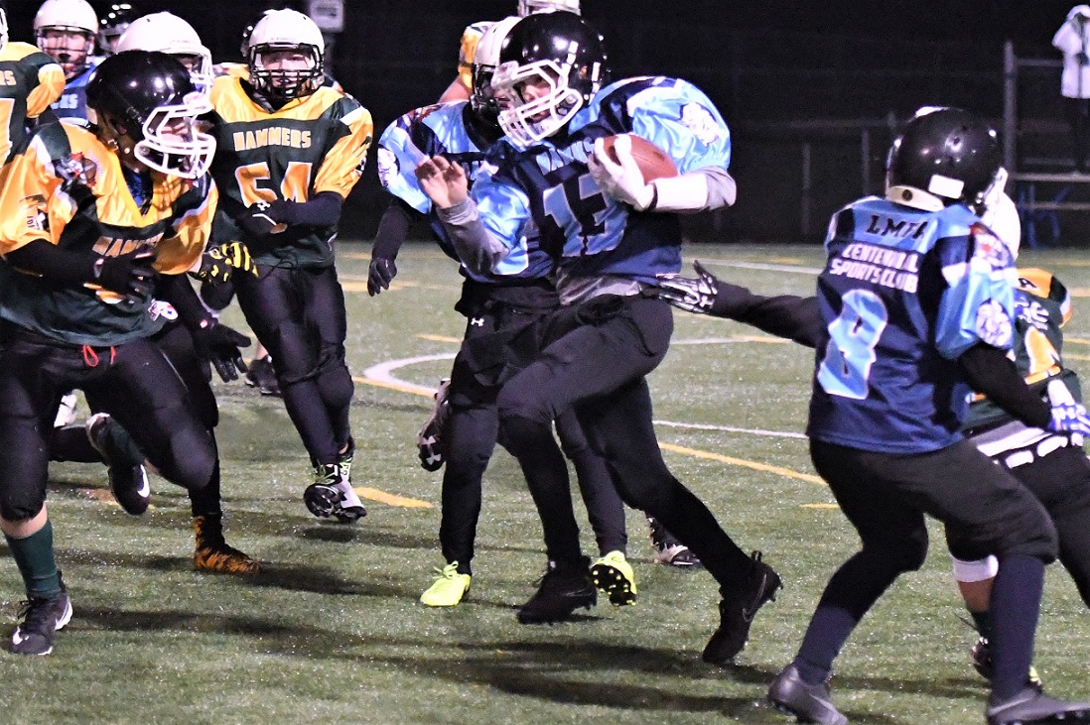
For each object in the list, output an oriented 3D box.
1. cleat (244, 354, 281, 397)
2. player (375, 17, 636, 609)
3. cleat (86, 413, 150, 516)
[{"bbox_3d":[-1.221,0.060,17.000,0.110,0.140,0.280,-3,6,-30],"label":"cleat"},{"bbox_3d":[-0.110,-0.136,10.700,0.740,1.640,0.550,1,5,9],"label":"player"},{"bbox_3d":[-1.136,0.272,10.400,0.130,0.280,0.105,-18,4,46],"label":"cleat"}]

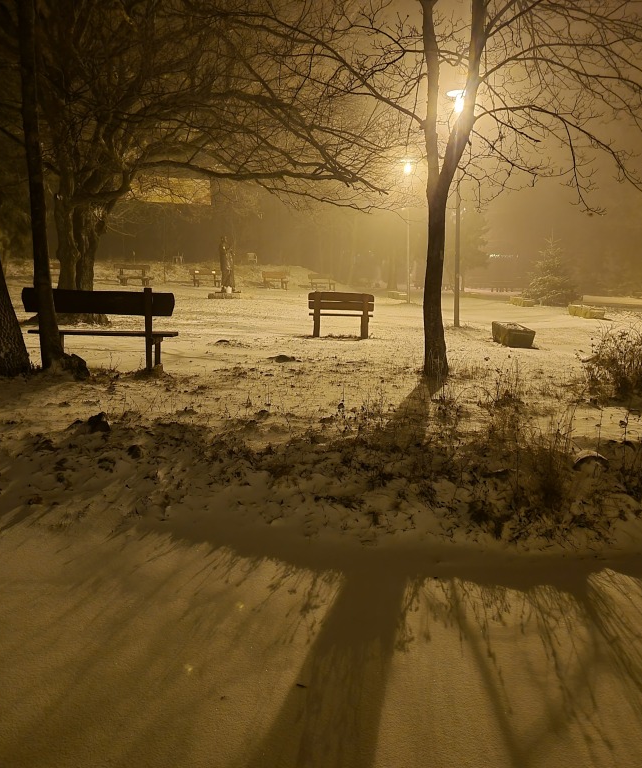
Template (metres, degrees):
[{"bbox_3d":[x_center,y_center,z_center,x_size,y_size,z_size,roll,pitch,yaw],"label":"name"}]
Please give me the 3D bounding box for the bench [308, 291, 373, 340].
[{"bbox_3d":[0.397,-1.350,15.034,1.280,0.890,0.560,0,8,0],"label":"bench"}]

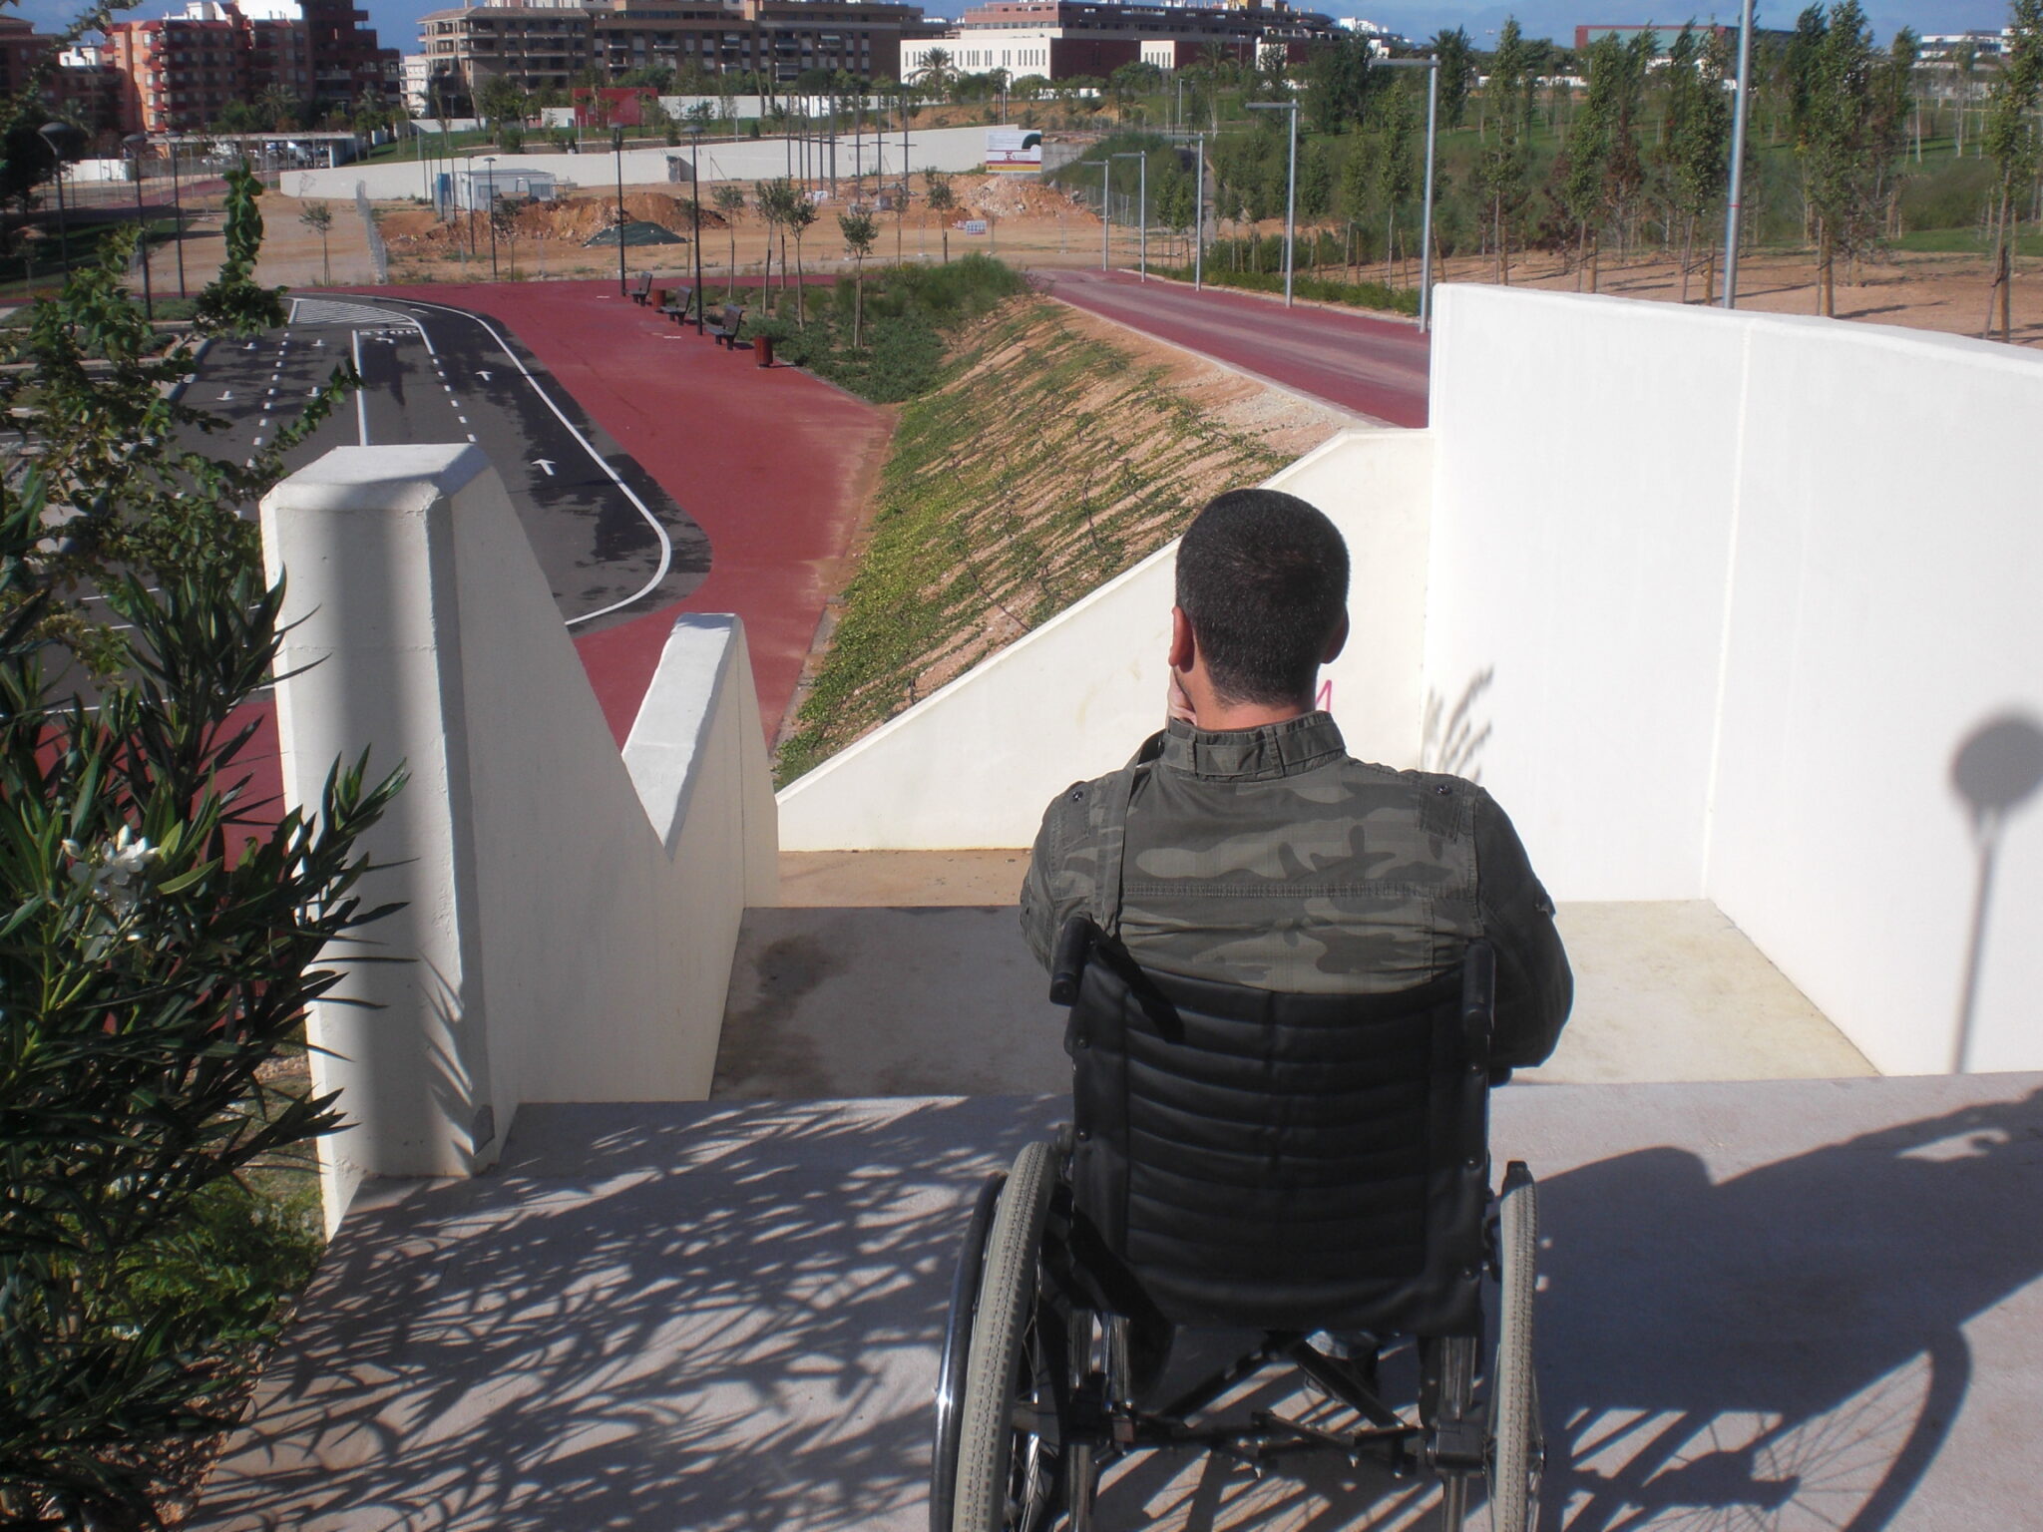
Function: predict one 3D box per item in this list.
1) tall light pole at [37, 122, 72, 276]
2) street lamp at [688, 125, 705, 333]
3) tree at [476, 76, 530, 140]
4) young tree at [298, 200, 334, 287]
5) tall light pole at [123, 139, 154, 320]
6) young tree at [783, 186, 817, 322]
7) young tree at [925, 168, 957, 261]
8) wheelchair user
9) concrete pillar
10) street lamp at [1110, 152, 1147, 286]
[{"bbox_3d":[-17.026,-9.174,39.972,0.640,4.400,0.640,0,15,0],"label":"tall light pole"},{"bbox_3d":[-7.046,-11.614,48.652,0.420,4.400,0.420,0,15,0],"label":"street lamp"},{"bbox_3d":[-42.174,-53.247,182.336,4.200,5.500,4.200,0,15,0],"label":"tree"},{"bbox_3d":[-20.531,-15.223,65.268,1.000,2.500,1.000,0,15,0],"label":"young tree"},{"bbox_3d":[-20.957,-12.788,53.491,0.660,4.400,0.660,0,15,0],"label":"tall light pole"},{"bbox_3d":[-5.020,-11.553,50.747,0.760,3.050,0.760,0,15,0],"label":"young tree"},{"bbox_3d":[-2.619,-17.869,72.868,0.950,3.100,0.950,0,15,0],"label":"young tree"},{"bbox_3d":[0.307,0.257,2.634,0.560,1.250,0.750,2,16,7],"label":"wheelchair user"},{"bbox_3d":[-1.034,0.085,3.777,0.310,1.150,0.420,-2,15,-4],"label":"concrete pillar"},{"bbox_3d":[3.198,-16.358,67.070,1.050,3.850,0.170,-1,15,-3],"label":"street lamp"}]

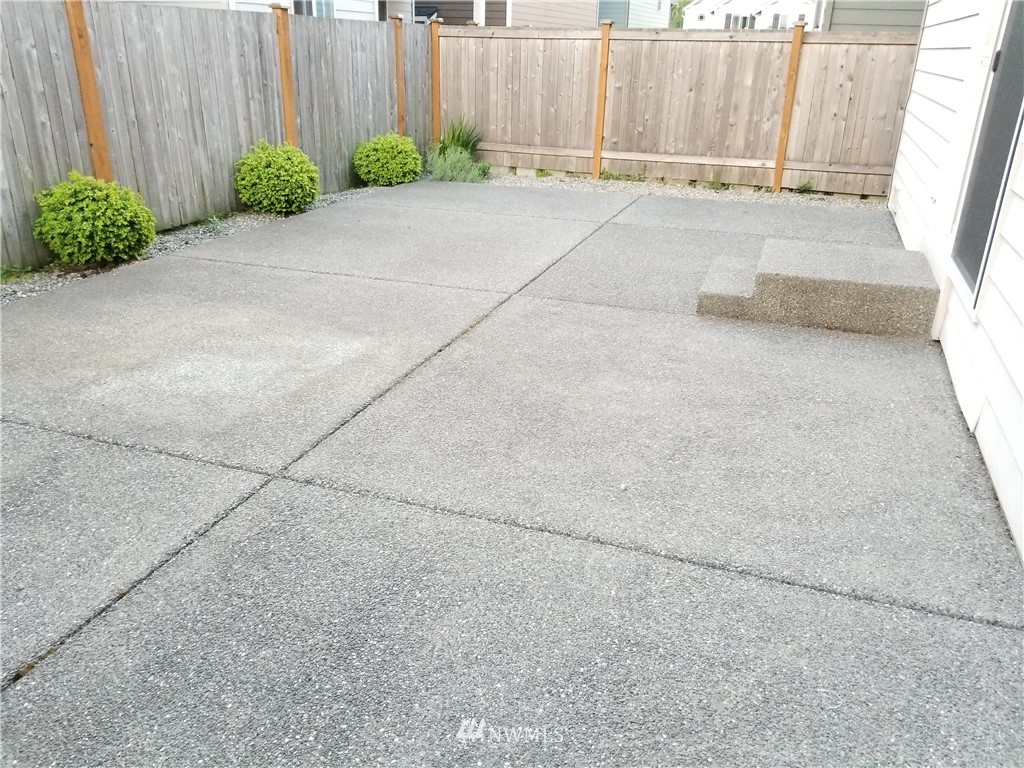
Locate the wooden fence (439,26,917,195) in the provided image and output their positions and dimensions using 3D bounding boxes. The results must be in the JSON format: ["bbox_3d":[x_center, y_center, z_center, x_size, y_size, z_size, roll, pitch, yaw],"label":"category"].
[{"bbox_3d":[1.797,-3.621,10.034,6.167,1.931,0.130,9,25,18],"label":"wooden fence"}]

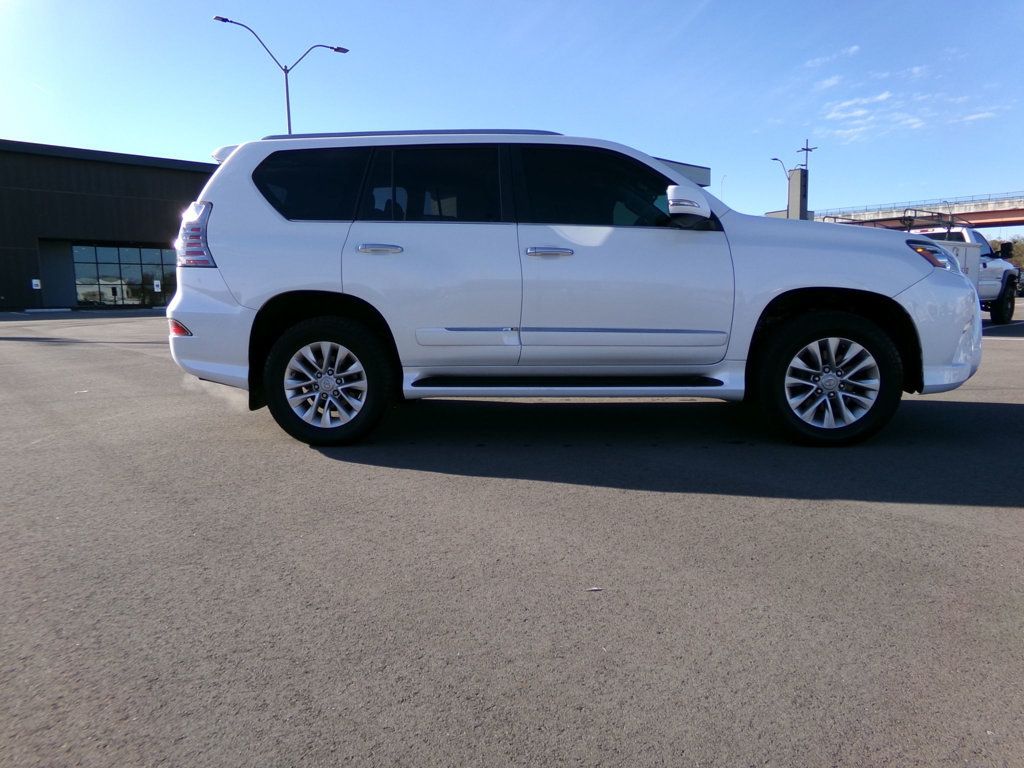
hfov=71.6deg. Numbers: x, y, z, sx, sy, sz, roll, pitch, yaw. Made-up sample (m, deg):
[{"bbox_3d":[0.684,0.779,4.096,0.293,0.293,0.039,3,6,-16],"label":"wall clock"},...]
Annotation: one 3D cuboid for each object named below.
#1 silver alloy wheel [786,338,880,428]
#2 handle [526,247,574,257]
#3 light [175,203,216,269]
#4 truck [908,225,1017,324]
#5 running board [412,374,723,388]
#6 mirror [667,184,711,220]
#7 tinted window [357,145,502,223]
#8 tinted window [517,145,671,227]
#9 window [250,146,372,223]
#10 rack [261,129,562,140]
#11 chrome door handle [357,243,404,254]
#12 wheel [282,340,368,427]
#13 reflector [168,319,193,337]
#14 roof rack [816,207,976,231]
[{"bbox_3d":[1.732,-0.017,3.906,0.490,0.490,0.200,0,8,5],"label":"silver alloy wheel"},{"bbox_3d":[0.208,-0.715,3.840,0.260,0.050,0.050,0,7,5],"label":"handle"},{"bbox_3d":[-1.814,-0.868,4.155,0.280,0.358,0.230,0,8,5],"label":"light"},{"bbox_3d":[8.156,-2.113,13.990,5.750,1.980,2.030,-8,10,-41],"label":"truck"},{"bbox_3d":[0.296,-0.012,3.960,1.720,0.070,0.160,0,7,5],"label":"running board"},{"bbox_3d":[0.904,-0.939,3.653,0.200,0.180,0.250,0,7,5],"label":"mirror"},{"bbox_3d":[-0.458,-1.119,3.981,0.820,0.450,0.060,0,-11,5],"label":"tinted window"},{"bbox_3d":[0.513,-1.082,3.881,0.979,0.486,0.070,0,-10,5],"label":"tinted window"},{"bbox_3d":[-1.131,-1.126,4.015,0.683,0.435,0.060,0,-10,5],"label":"window"},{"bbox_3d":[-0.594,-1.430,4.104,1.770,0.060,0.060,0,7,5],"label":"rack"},{"bbox_3d":[-0.714,-0.739,3.887,0.251,0.054,0.055,0,8,5],"label":"chrome door handle"},{"bbox_3d":[-1.052,-0.007,4.148,0.490,0.490,0.200,0,7,5],"label":"wheel"},{"bbox_3d":[-1.955,-0.338,4.221,0.140,0.100,0.150,-2,8,-9],"label":"reflector"},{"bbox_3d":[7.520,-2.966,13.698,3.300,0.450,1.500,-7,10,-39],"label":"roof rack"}]

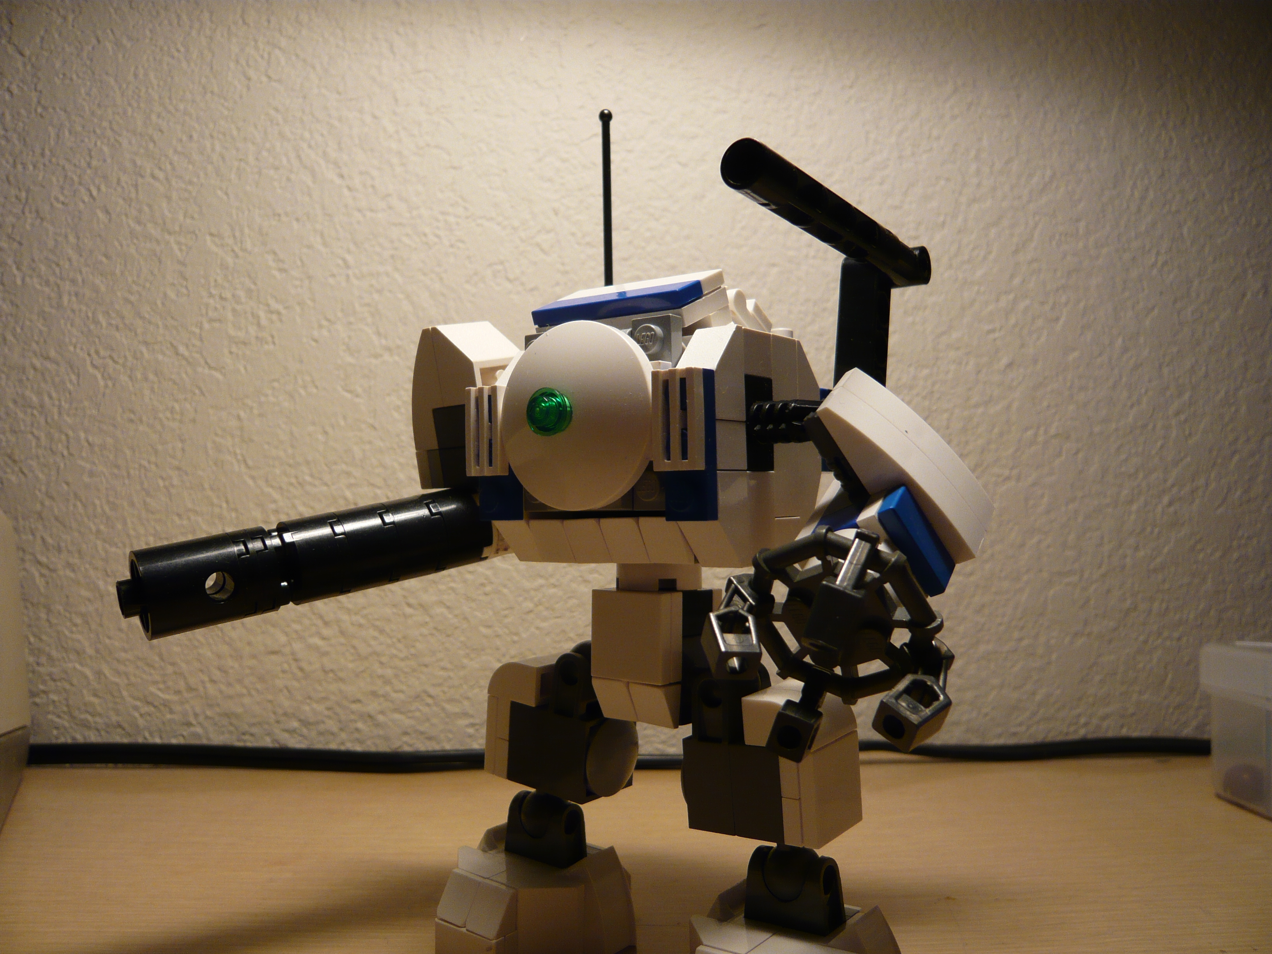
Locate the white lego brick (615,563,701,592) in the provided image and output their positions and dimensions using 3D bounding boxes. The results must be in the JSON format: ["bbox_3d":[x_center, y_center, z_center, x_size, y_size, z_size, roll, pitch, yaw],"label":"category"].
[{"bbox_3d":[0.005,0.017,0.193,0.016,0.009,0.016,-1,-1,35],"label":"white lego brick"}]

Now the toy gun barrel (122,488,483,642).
[{"bbox_3d":[-0.061,0.015,0.201,0.070,0.016,0.016,-12,6,-35],"label":"toy gun barrel"}]

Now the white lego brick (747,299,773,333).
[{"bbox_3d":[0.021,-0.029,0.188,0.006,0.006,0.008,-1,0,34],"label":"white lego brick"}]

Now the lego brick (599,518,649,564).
[{"bbox_3d":[-0.001,0.011,0.178,0.008,0.008,0.006,-1,0,34],"label":"lego brick"}]

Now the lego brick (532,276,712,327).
[{"bbox_3d":[-0.004,-0.031,0.185,0.032,0.003,0.008,-1,22,35],"label":"lego brick"}]

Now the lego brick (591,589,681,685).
[{"bbox_3d":[0.000,0.029,0.187,0.016,0.016,0.006,-3,-5,40],"label":"lego brick"}]

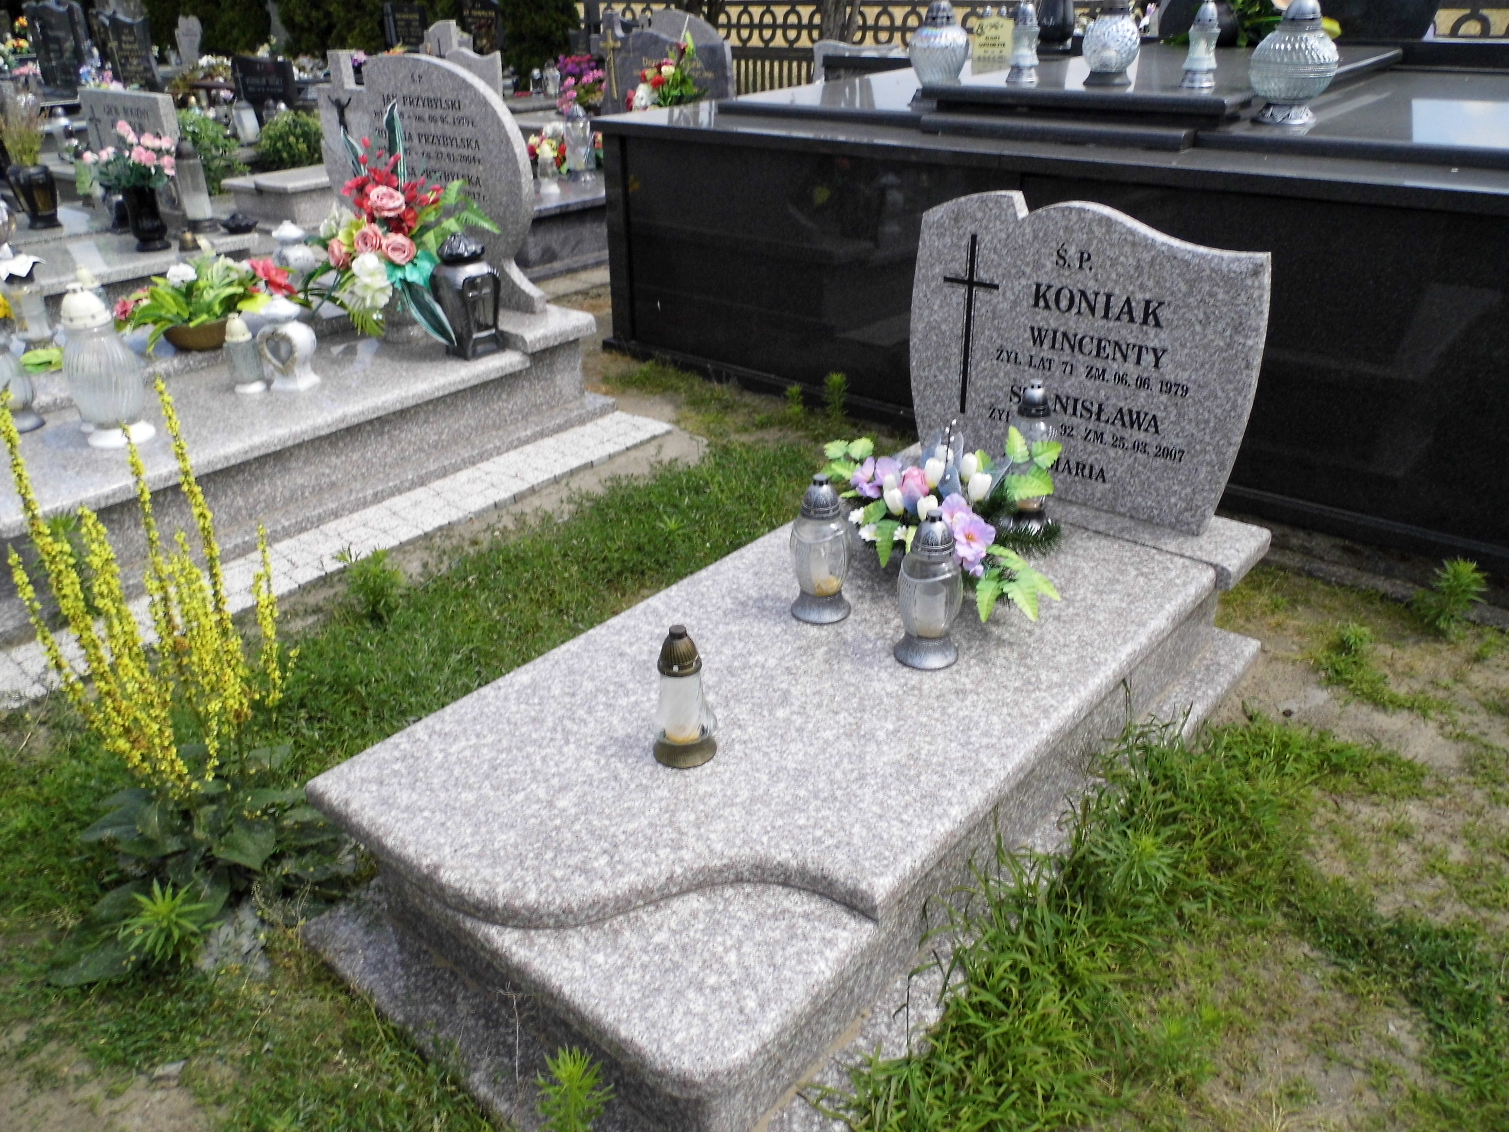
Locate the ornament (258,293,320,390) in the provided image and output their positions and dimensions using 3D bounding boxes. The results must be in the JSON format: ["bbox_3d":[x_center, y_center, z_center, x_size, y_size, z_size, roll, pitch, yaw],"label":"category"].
[{"bbox_3d":[-1.485,-0.713,3.463,0.155,0.275,0.120,7,28,16],"label":"ornament"}]

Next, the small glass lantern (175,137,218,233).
[{"bbox_3d":[-2.719,-1.849,5.274,0.130,0.410,0.130,19,33,34],"label":"small glass lantern"}]

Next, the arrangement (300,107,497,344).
[{"bbox_3d":[-1.211,-1.157,3.776,0.560,0.740,0.400,4,27,10],"label":"arrangement"}]

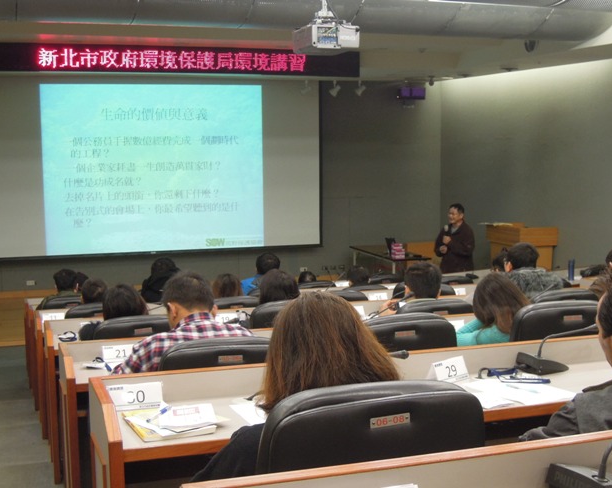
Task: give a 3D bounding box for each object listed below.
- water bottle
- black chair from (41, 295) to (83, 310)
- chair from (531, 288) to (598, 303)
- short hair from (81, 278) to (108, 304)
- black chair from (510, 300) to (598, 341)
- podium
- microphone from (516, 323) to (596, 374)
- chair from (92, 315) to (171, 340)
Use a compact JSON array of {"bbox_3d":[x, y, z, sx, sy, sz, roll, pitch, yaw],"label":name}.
[{"bbox_3d":[2.717,0.266,9.600,0.066,0.218,0.066,-2,7,-16],"label":"water bottle"},{"bbox_3d":[-1.855,0.911,7.452,0.520,1.020,0.600,-3,7,-18],"label":"black chair"},{"bbox_3d":[1.440,0.742,5.637,0.580,1.020,0.620,-2,7,-16],"label":"chair"},{"bbox_3d":[-1.361,0.315,6.055,0.157,0.180,0.178,-4,7,-26],"label":"short hair"},{"bbox_3d":[0.943,0.750,3.910,0.520,1.040,0.600,-3,7,-18],"label":"black chair"},{"bbox_3d":[3.244,0.299,14.186,0.620,1.230,1.030,-2,7,-16],"label":"podium"},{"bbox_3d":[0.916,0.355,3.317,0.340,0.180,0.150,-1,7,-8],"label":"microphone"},{"bbox_3d":[-0.862,0.846,4.818,0.520,1.020,0.600,-3,7,-18],"label":"chair"}]

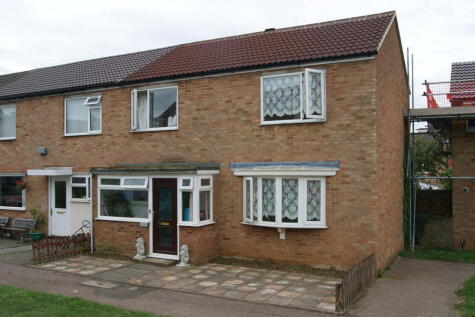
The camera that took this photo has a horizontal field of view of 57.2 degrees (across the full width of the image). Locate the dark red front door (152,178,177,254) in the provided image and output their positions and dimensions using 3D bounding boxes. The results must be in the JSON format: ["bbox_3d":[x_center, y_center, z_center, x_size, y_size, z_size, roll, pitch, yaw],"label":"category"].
[{"bbox_3d":[-1.853,1.468,11.167,0.750,1.920,0.080,-1,-2,28],"label":"dark red front door"}]

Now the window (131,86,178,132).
[{"bbox_3d":[-2.442,-1.426,12.724,1.700,1.230,0.160,-1,-2,28],"label":"window"}]

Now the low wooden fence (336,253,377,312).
[{"bbox_3d":[2.298,2.256,8.174,0.100,0.480,2.850,-1,-2,28],"label":"low wooden fence"}]

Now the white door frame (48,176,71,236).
[{"bbox_3d":[-5.925,1.594,14.531,0.970,2.000,0.120,-1,-2,28],"label":"white door frame"}]

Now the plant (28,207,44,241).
[{"bbox_3d":[-6.626,2.194,14.436,0.440,0.970,0.440,-1,-2,28],"label":"plant"}]

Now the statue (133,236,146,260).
[{"bbox_3d":[-2.490,2.302,11.165,0.260,0.530,0.240,-1,-2,28],"label":"statue"}]

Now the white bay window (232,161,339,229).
[{"bbox_3d":[1.080,0.866,10.587,2.620,1.560,0.440,-1,-2,28],"label":"white bay window"}]

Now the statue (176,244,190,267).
[{"bbox_3d":[-1.248,2.299,10.412,0.240,0.510,0.240,-1,-2,28],"label":"statue"}]

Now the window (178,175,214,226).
[{"bbox_3d":[-1.021,1.079,11.117,0.580,1.280,0.800,-1,-2,28],"label":"window"}]

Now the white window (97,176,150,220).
[{"bbox_3d":[-3.134,1.073,11.837,1.770,1.250,0.150,-1,-2,28],"label":"white window"}]

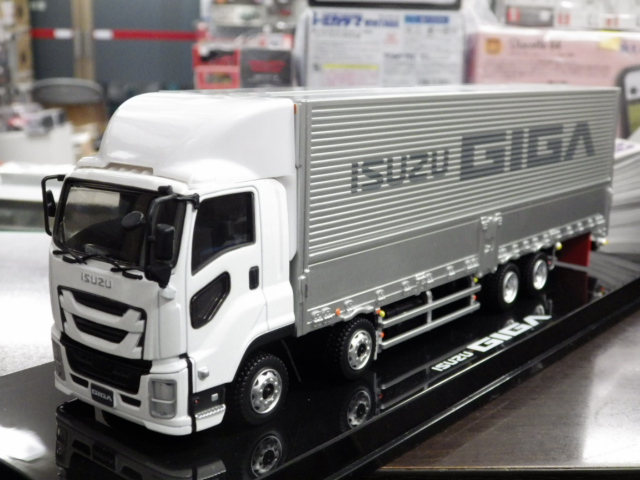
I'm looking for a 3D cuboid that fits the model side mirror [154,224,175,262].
[{"bbox_3d":[-0.035,0.001,0.209,0.004,0.008,0.002,6,13,23],"label":"model side mirror"}]

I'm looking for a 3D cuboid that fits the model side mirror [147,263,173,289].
[{"bbox_3d":[-0.037,0.008,0.211,0.005,0.005,0.003,8,13,31],"label":"model side mirror"}]

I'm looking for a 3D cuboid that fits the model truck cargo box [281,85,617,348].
[{"bbox_3d":[0.044,-0.026,0.360,0.057,0.065,0.235,10,14,37],"label":"model truck cargo box"}]

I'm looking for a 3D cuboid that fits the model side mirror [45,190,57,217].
[{"bbox_3d":[-0.075,-0.010,0.259,0.002,0.007,0.004,-7,14,-34],"label":"model side mirror"}]

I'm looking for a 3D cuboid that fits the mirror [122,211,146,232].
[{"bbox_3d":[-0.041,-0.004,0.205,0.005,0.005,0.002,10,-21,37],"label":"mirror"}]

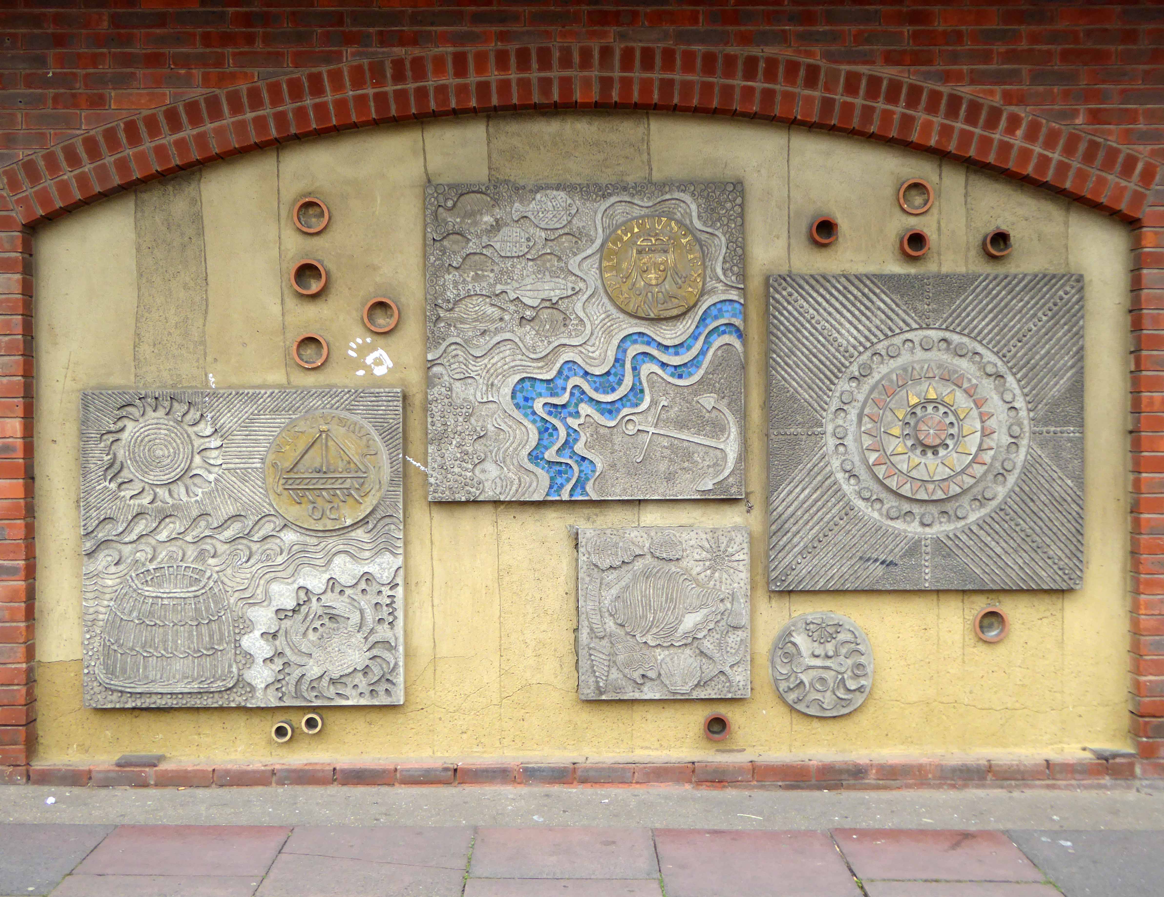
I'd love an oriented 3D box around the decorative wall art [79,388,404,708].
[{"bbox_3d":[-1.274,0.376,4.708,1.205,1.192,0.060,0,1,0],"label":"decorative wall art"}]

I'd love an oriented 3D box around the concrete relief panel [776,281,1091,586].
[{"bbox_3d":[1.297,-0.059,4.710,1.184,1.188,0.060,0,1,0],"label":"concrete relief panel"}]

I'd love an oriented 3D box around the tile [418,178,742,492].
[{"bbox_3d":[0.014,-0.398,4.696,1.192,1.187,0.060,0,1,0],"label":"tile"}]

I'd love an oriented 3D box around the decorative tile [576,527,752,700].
[{"bbox_3d":[0.313,0.622,4.719,0.647,0.651,0.055,0,1,0],"label":"decorative tile"}]

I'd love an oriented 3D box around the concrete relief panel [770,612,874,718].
[{"bbox_3d":[0.909,0.820,4.729,0.382,0.390,0.060,0,1,0],"label":"concrete relief panel"}]

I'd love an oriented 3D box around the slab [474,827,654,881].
[{"bbox_3d":[-0.058,1.339,4.051,0.600,0.055,0.430,0,3,0],"label":"slab"}]

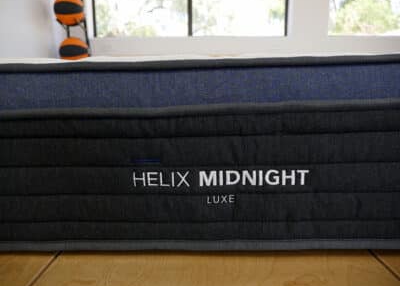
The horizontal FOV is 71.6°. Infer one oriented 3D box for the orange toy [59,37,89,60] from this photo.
[{"bbox_3d":[-1.080,-0.781,2.380,0.232,0.232,0.232,-4,10,-23],"label":"orange toy"}]

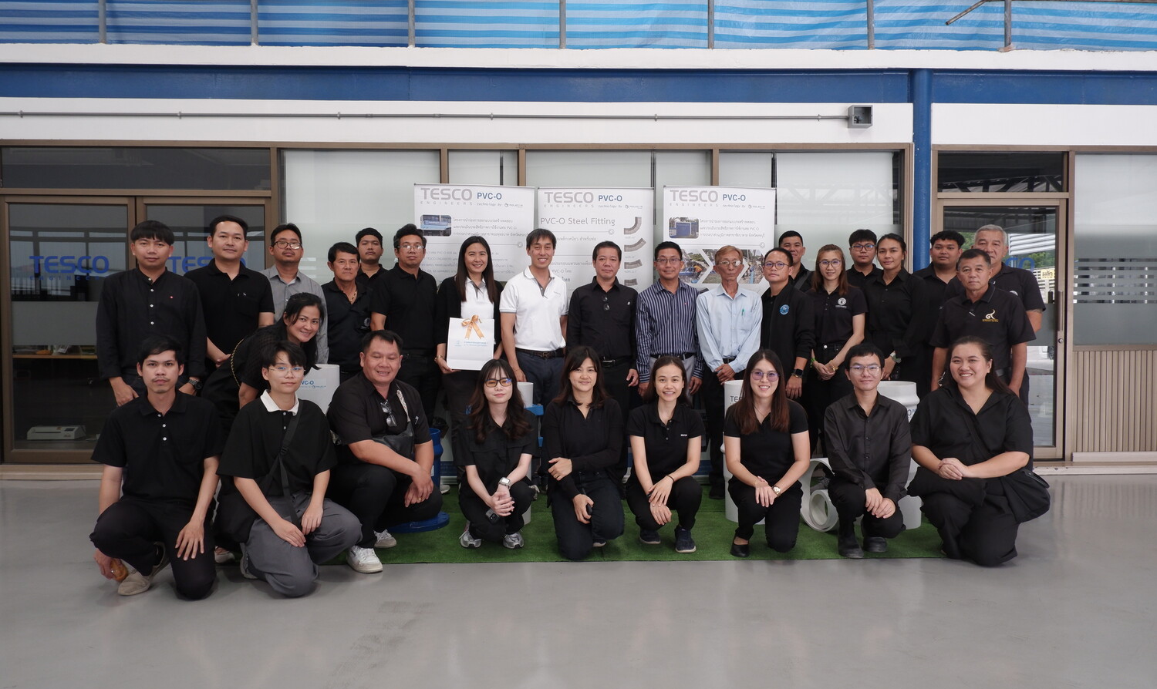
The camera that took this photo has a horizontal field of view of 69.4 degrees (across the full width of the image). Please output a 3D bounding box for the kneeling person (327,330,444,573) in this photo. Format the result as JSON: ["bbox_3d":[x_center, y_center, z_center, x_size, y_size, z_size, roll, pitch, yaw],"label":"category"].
[{"bbox_3d":[-0.965,0.482,4.120,0.560,1.100,0.680,-1,2,-27],"label":"kneeling person"}]

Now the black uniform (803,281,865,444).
[{"bbox_3d":[1.683,0.276,5.470,0.420,1.346,0.280,1,1,24],"label":"black uniform"}]

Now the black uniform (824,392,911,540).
[{"bbox_3d":[1.450,0.594,4.236,0.430,0.705,0.560,0,1,6],"label":"black uniform"}]

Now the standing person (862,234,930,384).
[{"bbox_3d":[1.869,0.162,4.930,0.450,1.650,0.310,1,2,23],"label":"standing person"}]

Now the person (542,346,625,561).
[{"bbox_3d":[0.025,0.518,4.260,0.440,1.018,0.600,0,1,0],"label":"person"}]

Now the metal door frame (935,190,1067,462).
[{"bbox_3d":[3.164,-0.121,6.250,1.030,1.970,0.120,0,1,-2],"label":"metal door frame"}]

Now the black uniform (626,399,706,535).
[{"bbox_3d":[0.457,0.639,4.400,0.430,0.670,0.520,0,1,6],"label":"black uniform"}]

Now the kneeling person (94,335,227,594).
[{"bbox_3d":[-1.805,0.495,3.600,0.560,1.050,0.640,0,1,-14],"label":"kneeling person"}]

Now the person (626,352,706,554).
[{"bbox_3d":[0.442,0.528,4.280,0.430,0.950,0.620,0,1,3],"label":"person"}]

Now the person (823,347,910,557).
[{"bbox_3d":[1.471,0.508,4.310,0.460,1.036,0.570,0,1,11],"label":"person"}]

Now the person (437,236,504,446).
[{"bbox_3d":[-0.675,0.155,5.225,0.450,1.655,0.360,0,1,-4],"label":"person"}]

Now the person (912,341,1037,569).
[{"bbox_3d":[1.952,0.483,4.163,0.640,1.050,0.680,0,1,13],"label":"person"}]

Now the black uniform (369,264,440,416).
[{"bbox_3d":[-1.145,0.203,5.470,0.470,1.472,0.290,0,1,-7],"label":"black uniform"}]

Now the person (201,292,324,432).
[{"bbox_3d":[-1.618,0.379,4.280,0.500,1.296,0.600,-1,2,-35],"label":"person"}]

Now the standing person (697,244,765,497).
[{"bbox_3d":[0.977,0.167,5.426,0.460,1.620,0.300,0,1,4],"label":"standing person"}]

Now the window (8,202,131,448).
[{"bbox_3d":[-3.734,-0.132,6.120,0.885,1.815,0.040,0,1,-2],"label":"window"}]

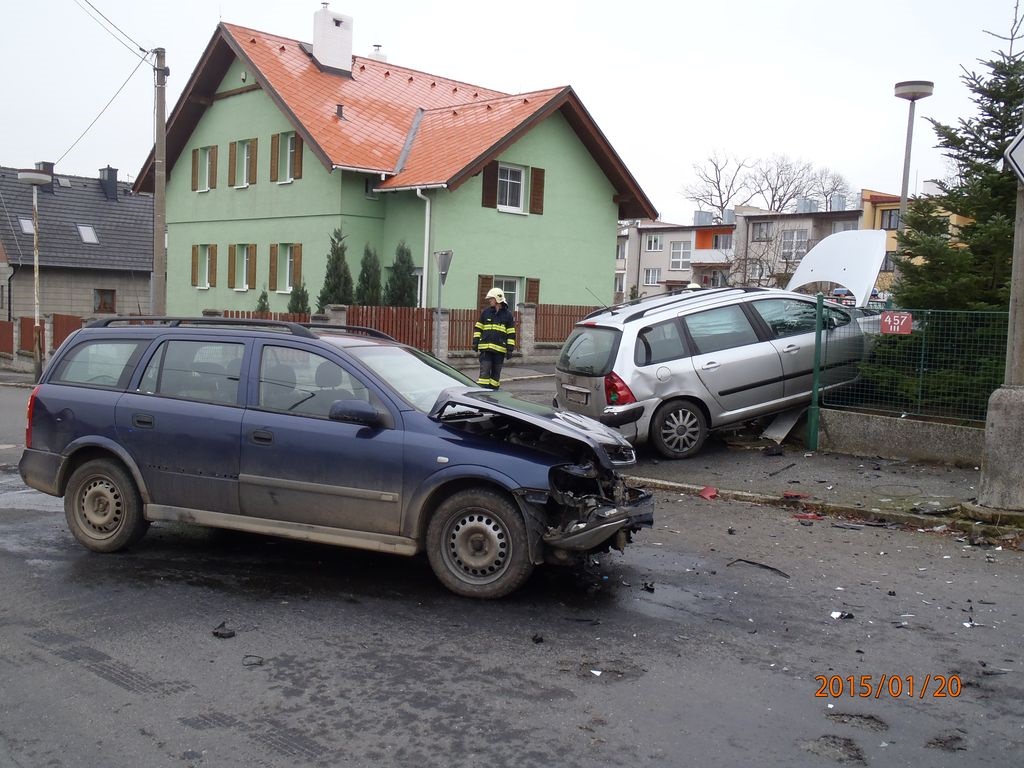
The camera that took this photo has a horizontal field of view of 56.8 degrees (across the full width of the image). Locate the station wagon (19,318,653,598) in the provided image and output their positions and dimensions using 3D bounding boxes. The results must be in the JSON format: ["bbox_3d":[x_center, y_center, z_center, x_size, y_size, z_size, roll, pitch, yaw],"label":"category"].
[{"bbox_3d":[-1.207,0.340,6.455,4.200,1.510,1.750,2,5,19],"label":"station wagon"}]

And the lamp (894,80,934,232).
[{"bbox_3d":[5.976,-2.258,14.524,0.590,4.650,0.590,2,6,0],"label":"lamp"}]

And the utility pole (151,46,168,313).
[{"bbox_3d":[-8.108,-4.089,21.842,0.340,7.100,0.340,2,6,0],"label":"utility pole"}]

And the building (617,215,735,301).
[{"bbox_3d":[16.809,-10.131,80.083,10.000,6.600,11.490,-3,8,-43],"label":"building"}]

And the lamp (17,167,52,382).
[{"bbox_3d":[-8.539,-1.920,16.985,0.590,3.830,0.590,2,6,0],"label":"lamp"}]

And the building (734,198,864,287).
[{"bbox_3d":[23.996,-9.568,70.907,10.000,6.800,9.800,-3,8,-43],"label":"building"}]

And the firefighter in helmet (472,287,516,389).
[{"bbox_3d":[-0.299,-0.739,16.200,0.740,1.820,0.420,4,6,14],"label":"firefighter in helmet"}]

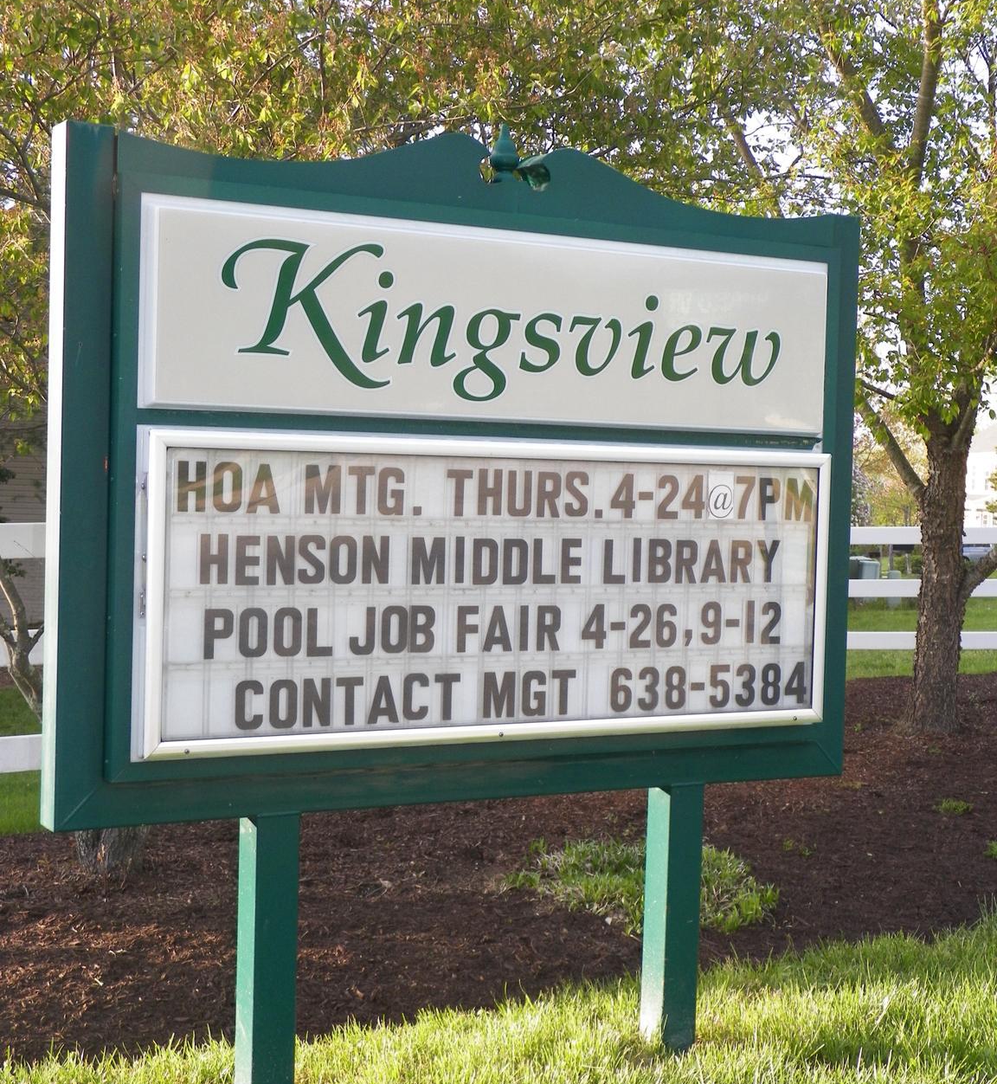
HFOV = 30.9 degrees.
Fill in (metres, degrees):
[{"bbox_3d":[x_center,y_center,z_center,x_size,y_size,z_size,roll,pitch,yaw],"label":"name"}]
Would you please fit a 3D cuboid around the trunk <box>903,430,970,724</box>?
[{"bbox_3d":[2.647,0.233,10.800,0.320,1.800,0.320,4,2,13],"label":"trunk"}]

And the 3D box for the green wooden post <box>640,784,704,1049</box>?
[{"bbox_3d":[0.401,0.858,4.184,0.092,0.605,0.095,0,3,-28],"label":"green wooden post"}]

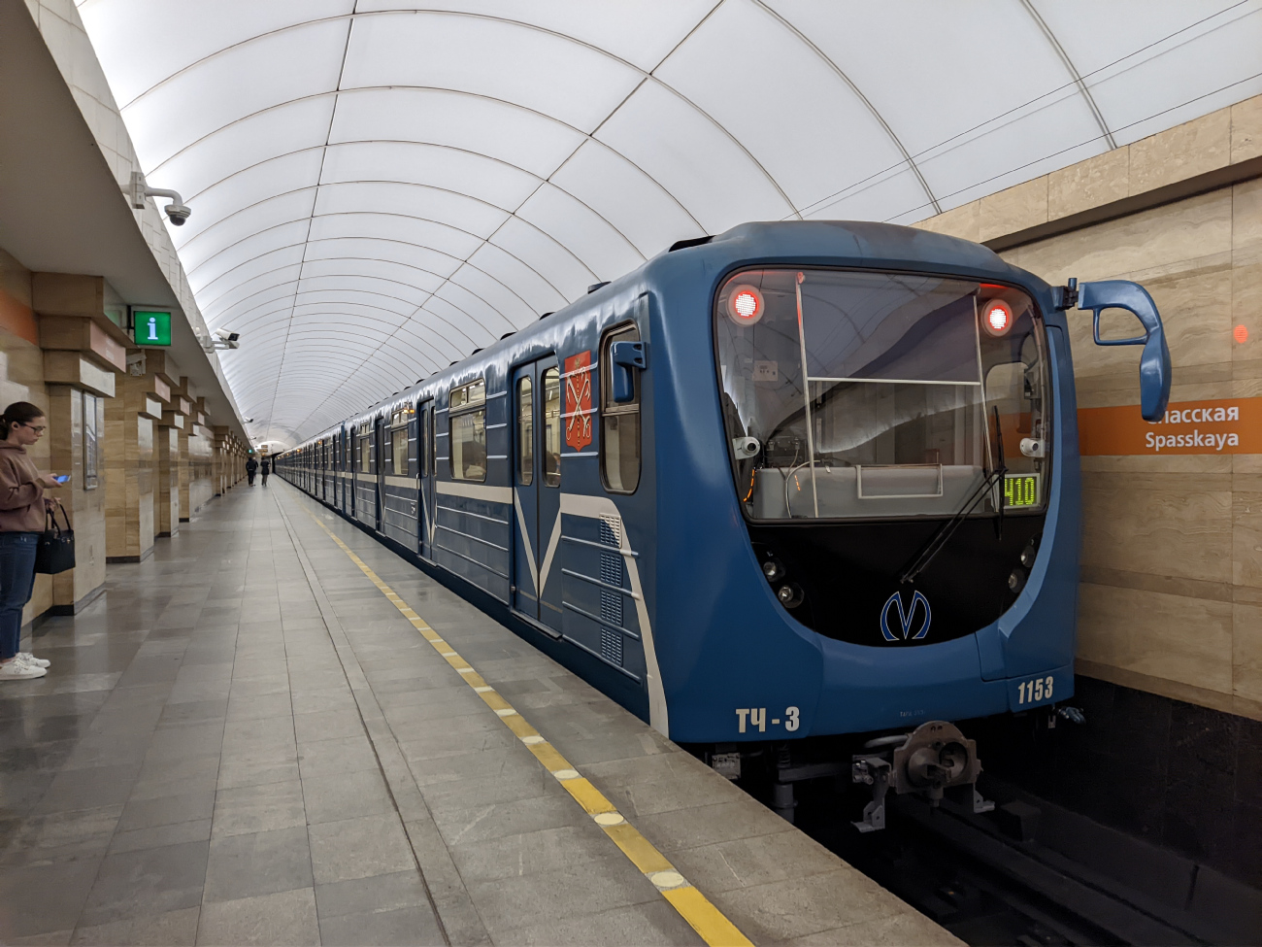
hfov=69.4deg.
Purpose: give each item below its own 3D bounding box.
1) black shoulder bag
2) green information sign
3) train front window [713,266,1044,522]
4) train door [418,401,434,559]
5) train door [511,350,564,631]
[{"bbox_3d":[-3.600,0.388,5.632,0.190,0.430,0.290,0,1,-6],"label":"black shoulder bag"},{"bbox_3d":[-4.790,-1.449,9.139,0.335,0.345,0.090,-1,1,-22],"label":"green information sign"},{"bbox_3d":[1.452,-0.422,4.855,2.140,1.320,0.240,-1,1,-22],"label":"train front window"},{"bbox_3d":[-2.411,0.077,10.956,0.110,1.910,1.300,-1,1,-22],"label":"train door"},{"bbox_3d":[-0.675,0.116,6.664,0.110,1.910,1.320,-1,1,-22],"label":"train door"}]

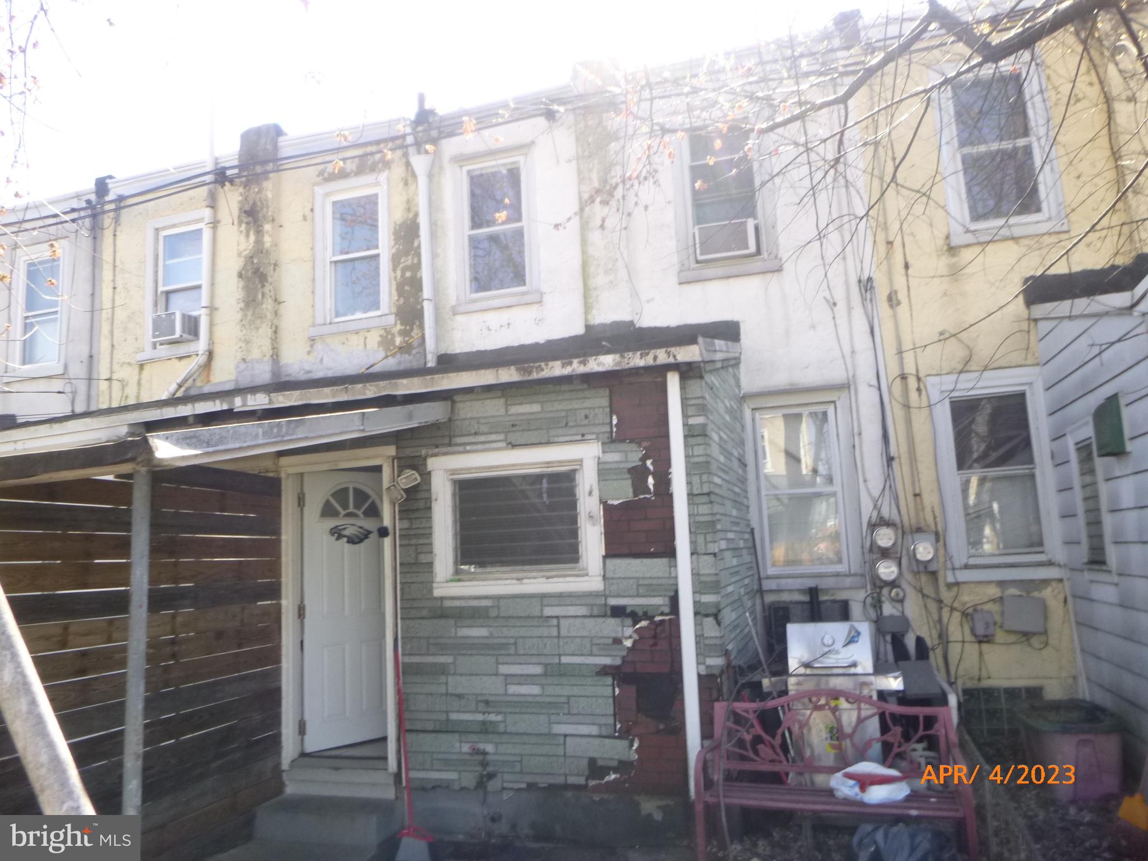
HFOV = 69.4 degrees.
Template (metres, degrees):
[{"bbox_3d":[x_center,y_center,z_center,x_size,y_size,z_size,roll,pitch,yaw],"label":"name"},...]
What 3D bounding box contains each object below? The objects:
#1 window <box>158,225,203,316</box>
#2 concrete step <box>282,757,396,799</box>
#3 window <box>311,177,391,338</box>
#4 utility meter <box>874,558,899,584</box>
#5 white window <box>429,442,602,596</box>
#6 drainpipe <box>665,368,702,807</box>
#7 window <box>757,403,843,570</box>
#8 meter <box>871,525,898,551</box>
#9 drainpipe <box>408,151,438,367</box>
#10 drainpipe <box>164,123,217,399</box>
[{"bbox_3d":[-4.367,-1.621,9.299,0.670,1.393,0.100,-6,-9,17],"label":"window"},{"bbox_3d":[-1.528,2.377,5.679,0.845,0.167,0.290,-5,-9,16],"label":"concrete step"},{"bbox_3d":[-2.503,-1.982,9.399,0.984,1.770,0.130,-5,-9,16],"label":"window"},{"bbox_3d":[2.724,1.221,7.226,0.205,0.213,0.180,-5,-9,16],"label":"utility meter"},{"bbox_3d":[-0.379,0.590,5.381,1.176,0.903,0.120,-6,-9,17],"label":"white window"},{"bbox_3d":[0.657,0.871,4.925,0.078,2.502,0.064,-5,-9,17],"label":"drainpipe"},{"bbox_3d":[2.103,0.543,7.687,0.711,1.521,0.100,-5,-9,16],"label":"window"},{"bbox_3d":[2.712,0.938,7.268,0.205,0.226,0.180,-5,-9,16],"label":"meter"},{"bbox_3d":[-1.450,-1.703,8.158,0.230,2.198,0.160,-6,-9,17],"label":"drainpipe"},{"bbox_3d":[-4.550,-2.047,9.872,0.607,3.330,0.150,-5,-9,16],"label":"drainpipe"}]

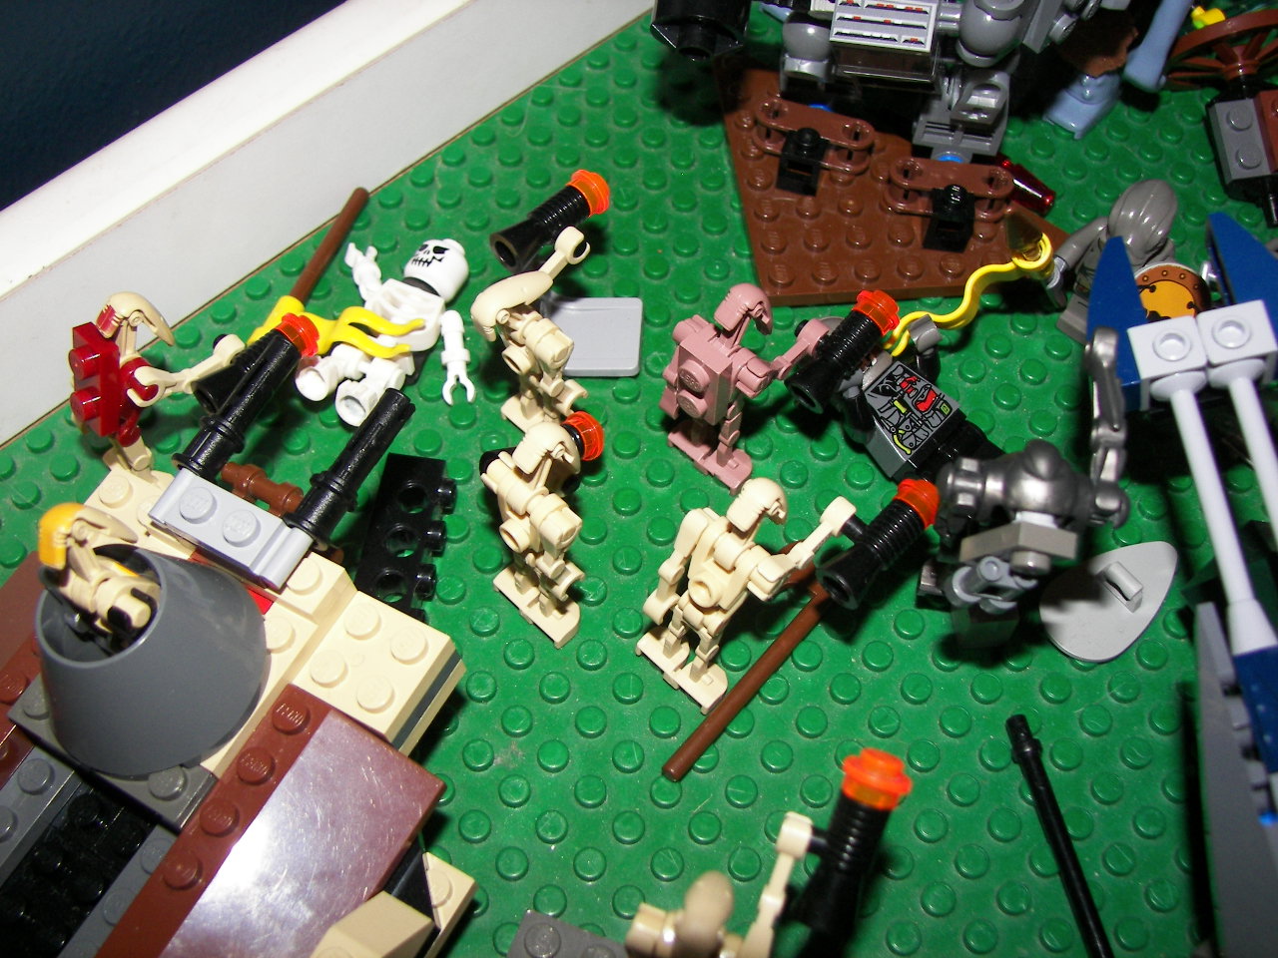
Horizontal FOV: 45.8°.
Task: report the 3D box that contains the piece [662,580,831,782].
[{"bbox_3d":[0.018,0.030,0.238,0.004,0.004,0.043,34,63,18],"label":"piece"}]

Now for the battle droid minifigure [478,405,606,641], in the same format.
[{"bbox_3d":[-0.011,0.004,0.229,0.021,0.048,0.024,40,65,21],"label":"battle droid minifigure"}]

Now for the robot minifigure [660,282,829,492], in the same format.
[{"bbox_3d":[0.015,-0.017,0.244,0.021,0.046,0.022,40,65,21],"label":"robot minifigure"}]

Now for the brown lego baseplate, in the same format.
[{"bbox_3d":[0.050,-0.062,0.296,0.064,0.005,0.064,-5,58,-5],"label":"brown lego baseplate"}]

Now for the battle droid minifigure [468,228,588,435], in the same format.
[{"bbox_3d":[-0.014,-0.021,0.246,0.020,0.047,0.029,40,65,21],"label":"battle droid minifigure"}]

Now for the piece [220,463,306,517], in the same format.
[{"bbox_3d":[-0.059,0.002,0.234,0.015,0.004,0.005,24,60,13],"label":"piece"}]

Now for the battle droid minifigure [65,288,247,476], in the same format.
[{"bbox_3d":[-0.078,-0.015,0.242,0.021,0.044,0.026,40,65,21],"label":"battle droid minifigure"}]

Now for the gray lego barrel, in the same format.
[{"bbox_3d":[-0.067,0.021,0.200,0.032,0.019,0.032,-3,59,5],"label":"gray lego barrel"}]

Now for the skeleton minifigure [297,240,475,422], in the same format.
[{"bbox_3d":[-0.042,-0.026,0.266,0.032,0.014,0.041,21,60,11],"label":"skeleton minifigure"}]

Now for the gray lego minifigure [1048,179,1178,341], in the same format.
[{"bbox_3d":[0.083,-0.034,0.260,0.022,0.041,0.021,40,65,21],"label":"gray lego minifigure"}]

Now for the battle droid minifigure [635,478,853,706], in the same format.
[{"bbox_3d":[0.015,0.012,0.226,0.020,0.046,0.031,40,65,21],"label":"battle droid minifigure"}]

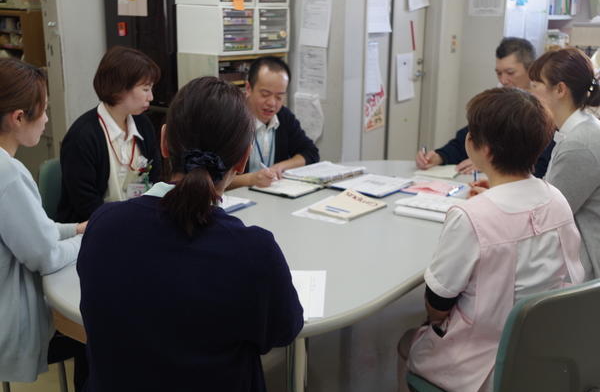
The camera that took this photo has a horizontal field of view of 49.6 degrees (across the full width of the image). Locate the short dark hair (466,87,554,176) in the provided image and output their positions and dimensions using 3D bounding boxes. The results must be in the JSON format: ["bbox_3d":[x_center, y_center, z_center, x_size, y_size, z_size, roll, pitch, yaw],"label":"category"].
[{"bbox_3d":[0.533,-0.166,1.645,0.225,0.215,0.190,3,11,44],"label":"short dark hair"}]

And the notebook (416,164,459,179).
[{"bbox_3d":[0.640,-0.107,2.888,0.180,0.014,0.240,10,18,31],"label":"notebook"}]

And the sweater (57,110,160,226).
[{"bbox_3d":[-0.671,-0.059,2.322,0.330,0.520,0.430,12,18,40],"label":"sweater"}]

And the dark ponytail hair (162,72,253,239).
[{"bbox_3d":[-0.178,-0.082,1.250,0.172,0.275,0.225,3,15,8],"label":"dark ponytail hair"}]

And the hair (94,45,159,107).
[{"bbox_3d":[-0.609,-0.416,2.280,0.220,0.195,0.185,3,16,11],"label":"hair"}]

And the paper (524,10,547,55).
[{"bbox_3d":[1.540,-1.069,4.250,0.175,0.300,0.010,9,17,28],"label":"paper"}]

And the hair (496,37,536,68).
[{"bbox_3d":[0.958,-0.627,2.869,0.200,0.150,0.170,-22,25,-39],"label":"hair"}]

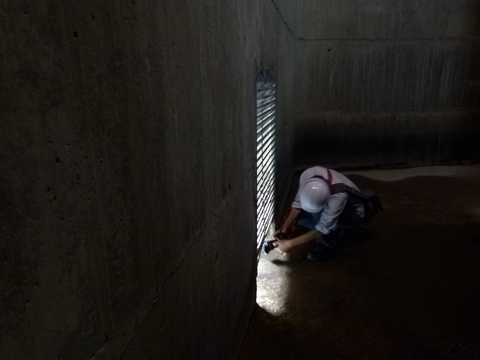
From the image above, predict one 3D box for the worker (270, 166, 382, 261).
[{"bbox_3d":[0.758,0.267,2.920,0.930,0.750,0.570,-9,17,-26],"label":"worker"}]

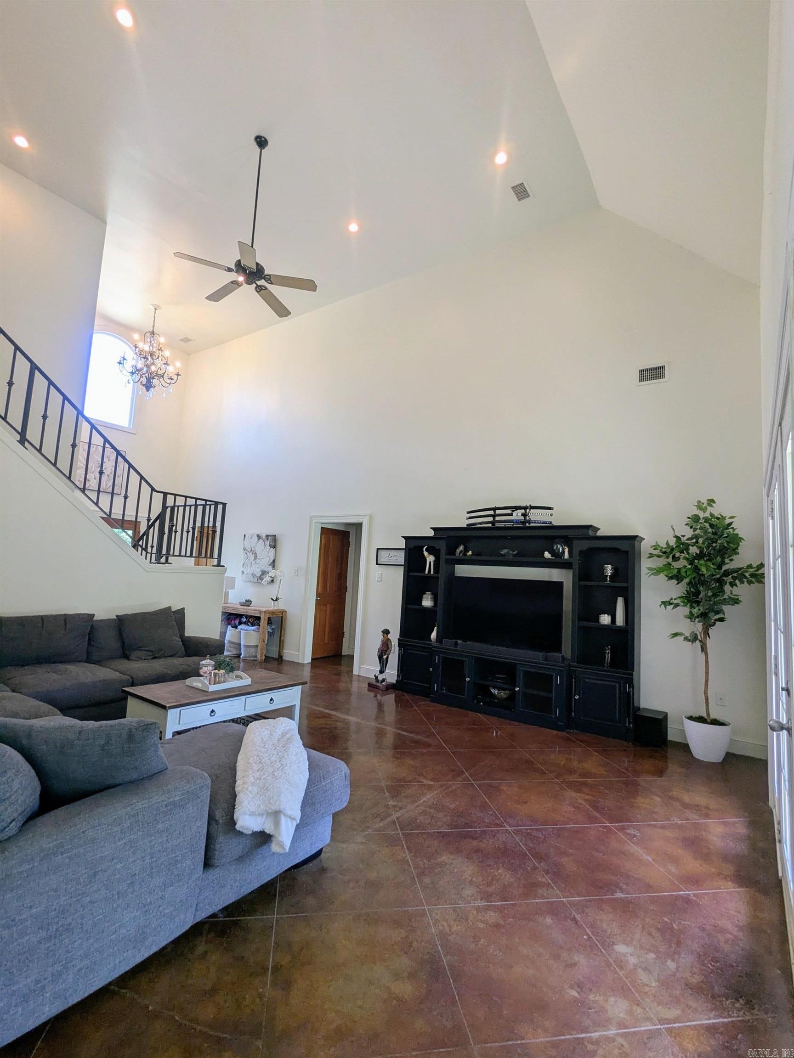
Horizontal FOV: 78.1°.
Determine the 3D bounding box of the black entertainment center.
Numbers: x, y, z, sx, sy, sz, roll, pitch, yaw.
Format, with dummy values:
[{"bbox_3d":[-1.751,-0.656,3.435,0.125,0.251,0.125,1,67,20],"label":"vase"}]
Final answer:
[{"bbox_3d":[1.163,0.959,5.189,2.635,1.911,0.522,-1,-7,35],"label":"black entertainment center"}]

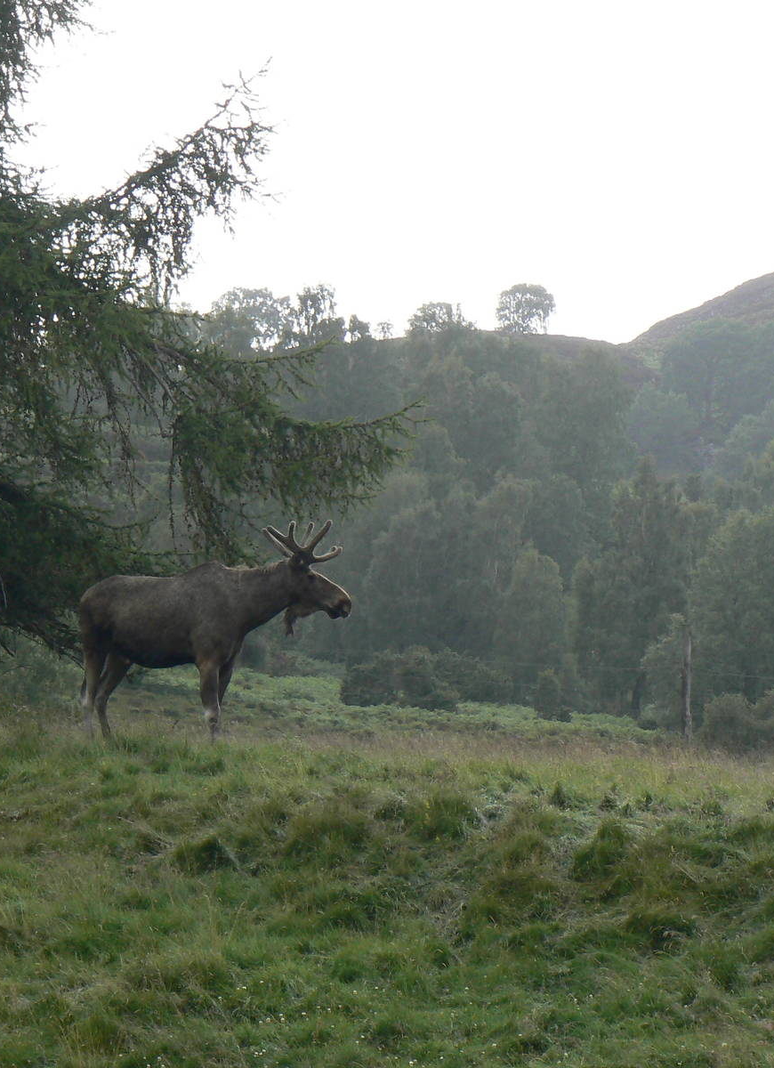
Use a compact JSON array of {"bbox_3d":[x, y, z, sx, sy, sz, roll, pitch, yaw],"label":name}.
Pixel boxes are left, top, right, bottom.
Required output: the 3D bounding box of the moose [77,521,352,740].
[{"bbox_3d":[-1.585,0.970,62.000,2.500,2.190,0.820,0,0,12],"label":"moose"}]

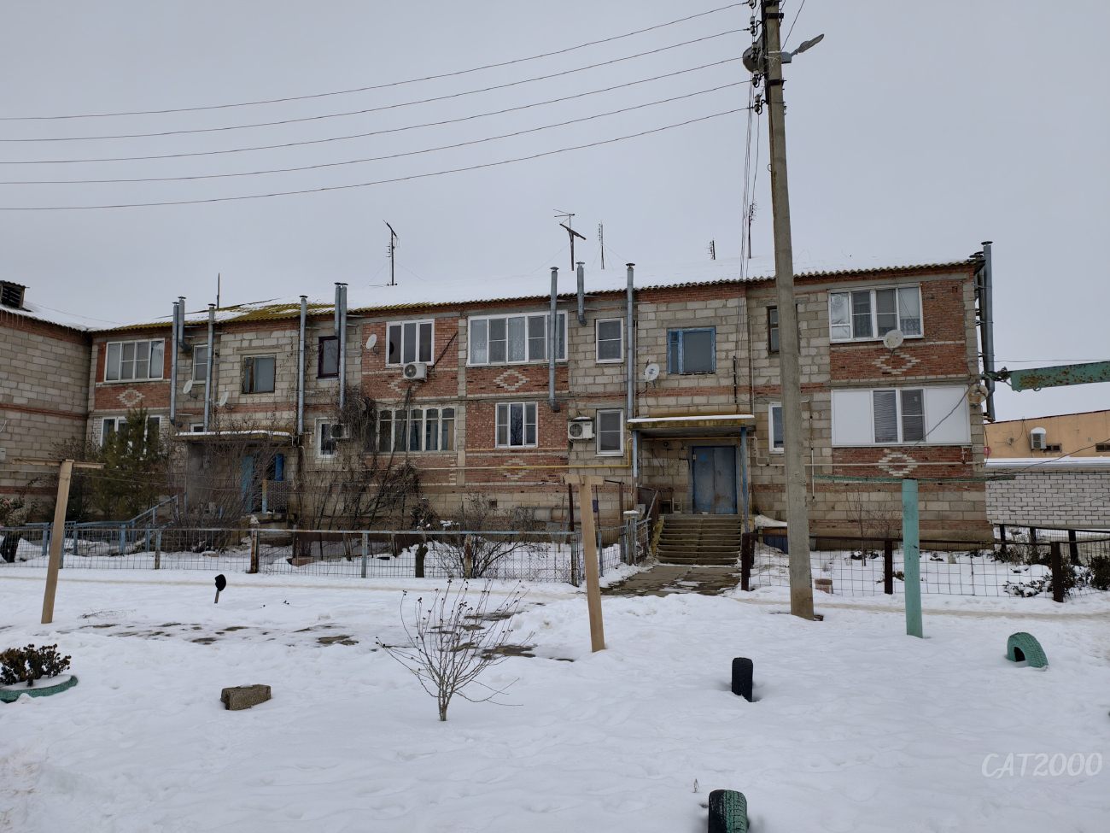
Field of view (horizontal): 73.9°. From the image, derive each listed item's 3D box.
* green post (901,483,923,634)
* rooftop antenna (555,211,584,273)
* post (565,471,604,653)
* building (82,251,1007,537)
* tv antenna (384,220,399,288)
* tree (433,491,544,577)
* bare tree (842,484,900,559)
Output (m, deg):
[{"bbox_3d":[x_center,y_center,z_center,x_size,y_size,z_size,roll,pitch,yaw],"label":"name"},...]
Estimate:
[{"bbox_3d":[4.015,1.583,8.269,0.160,1.750,0.160,-3,-7,25],"label":"green post"},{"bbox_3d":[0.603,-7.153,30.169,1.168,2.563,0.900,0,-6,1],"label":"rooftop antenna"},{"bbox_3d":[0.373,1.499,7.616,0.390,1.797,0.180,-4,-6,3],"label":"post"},{"bbox_3d":[-1.646,-0.586,29.897,31.000,10.500,12.400,-2,-6,15],"label":"building"},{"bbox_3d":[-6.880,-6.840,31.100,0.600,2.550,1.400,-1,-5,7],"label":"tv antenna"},{"bbox_3d":[-1.313,2.370,14.692,2.082,1.674,1.600,0,-6,-6],"label":"tree"},{"bbox_3d":[7.252,2.430,16.967,1.231,1.761,1.100,-3,-7,22],"label":"bare tree"}]

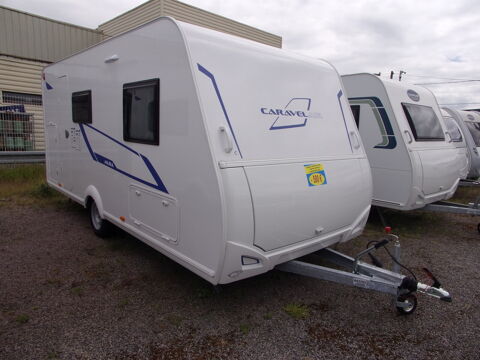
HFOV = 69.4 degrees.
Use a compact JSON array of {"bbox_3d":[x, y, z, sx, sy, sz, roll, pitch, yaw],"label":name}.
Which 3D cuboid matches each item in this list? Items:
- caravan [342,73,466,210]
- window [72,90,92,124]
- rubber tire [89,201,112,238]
[{"bbox_3d":[1.954,-0.897,8.074,2.200,2.349,5.200,-5,9,-39],"label":"caravan"},{"bbox_3d":[-2.224,-1.016,4.869,0.050,0.440,0.810,-5,12,-41],"label":"window"},{"bbox_3d":[-1.942,0.498,4.945,0.190,0.625,0.625,-5,12,-41],"label":"rubber tire"}]

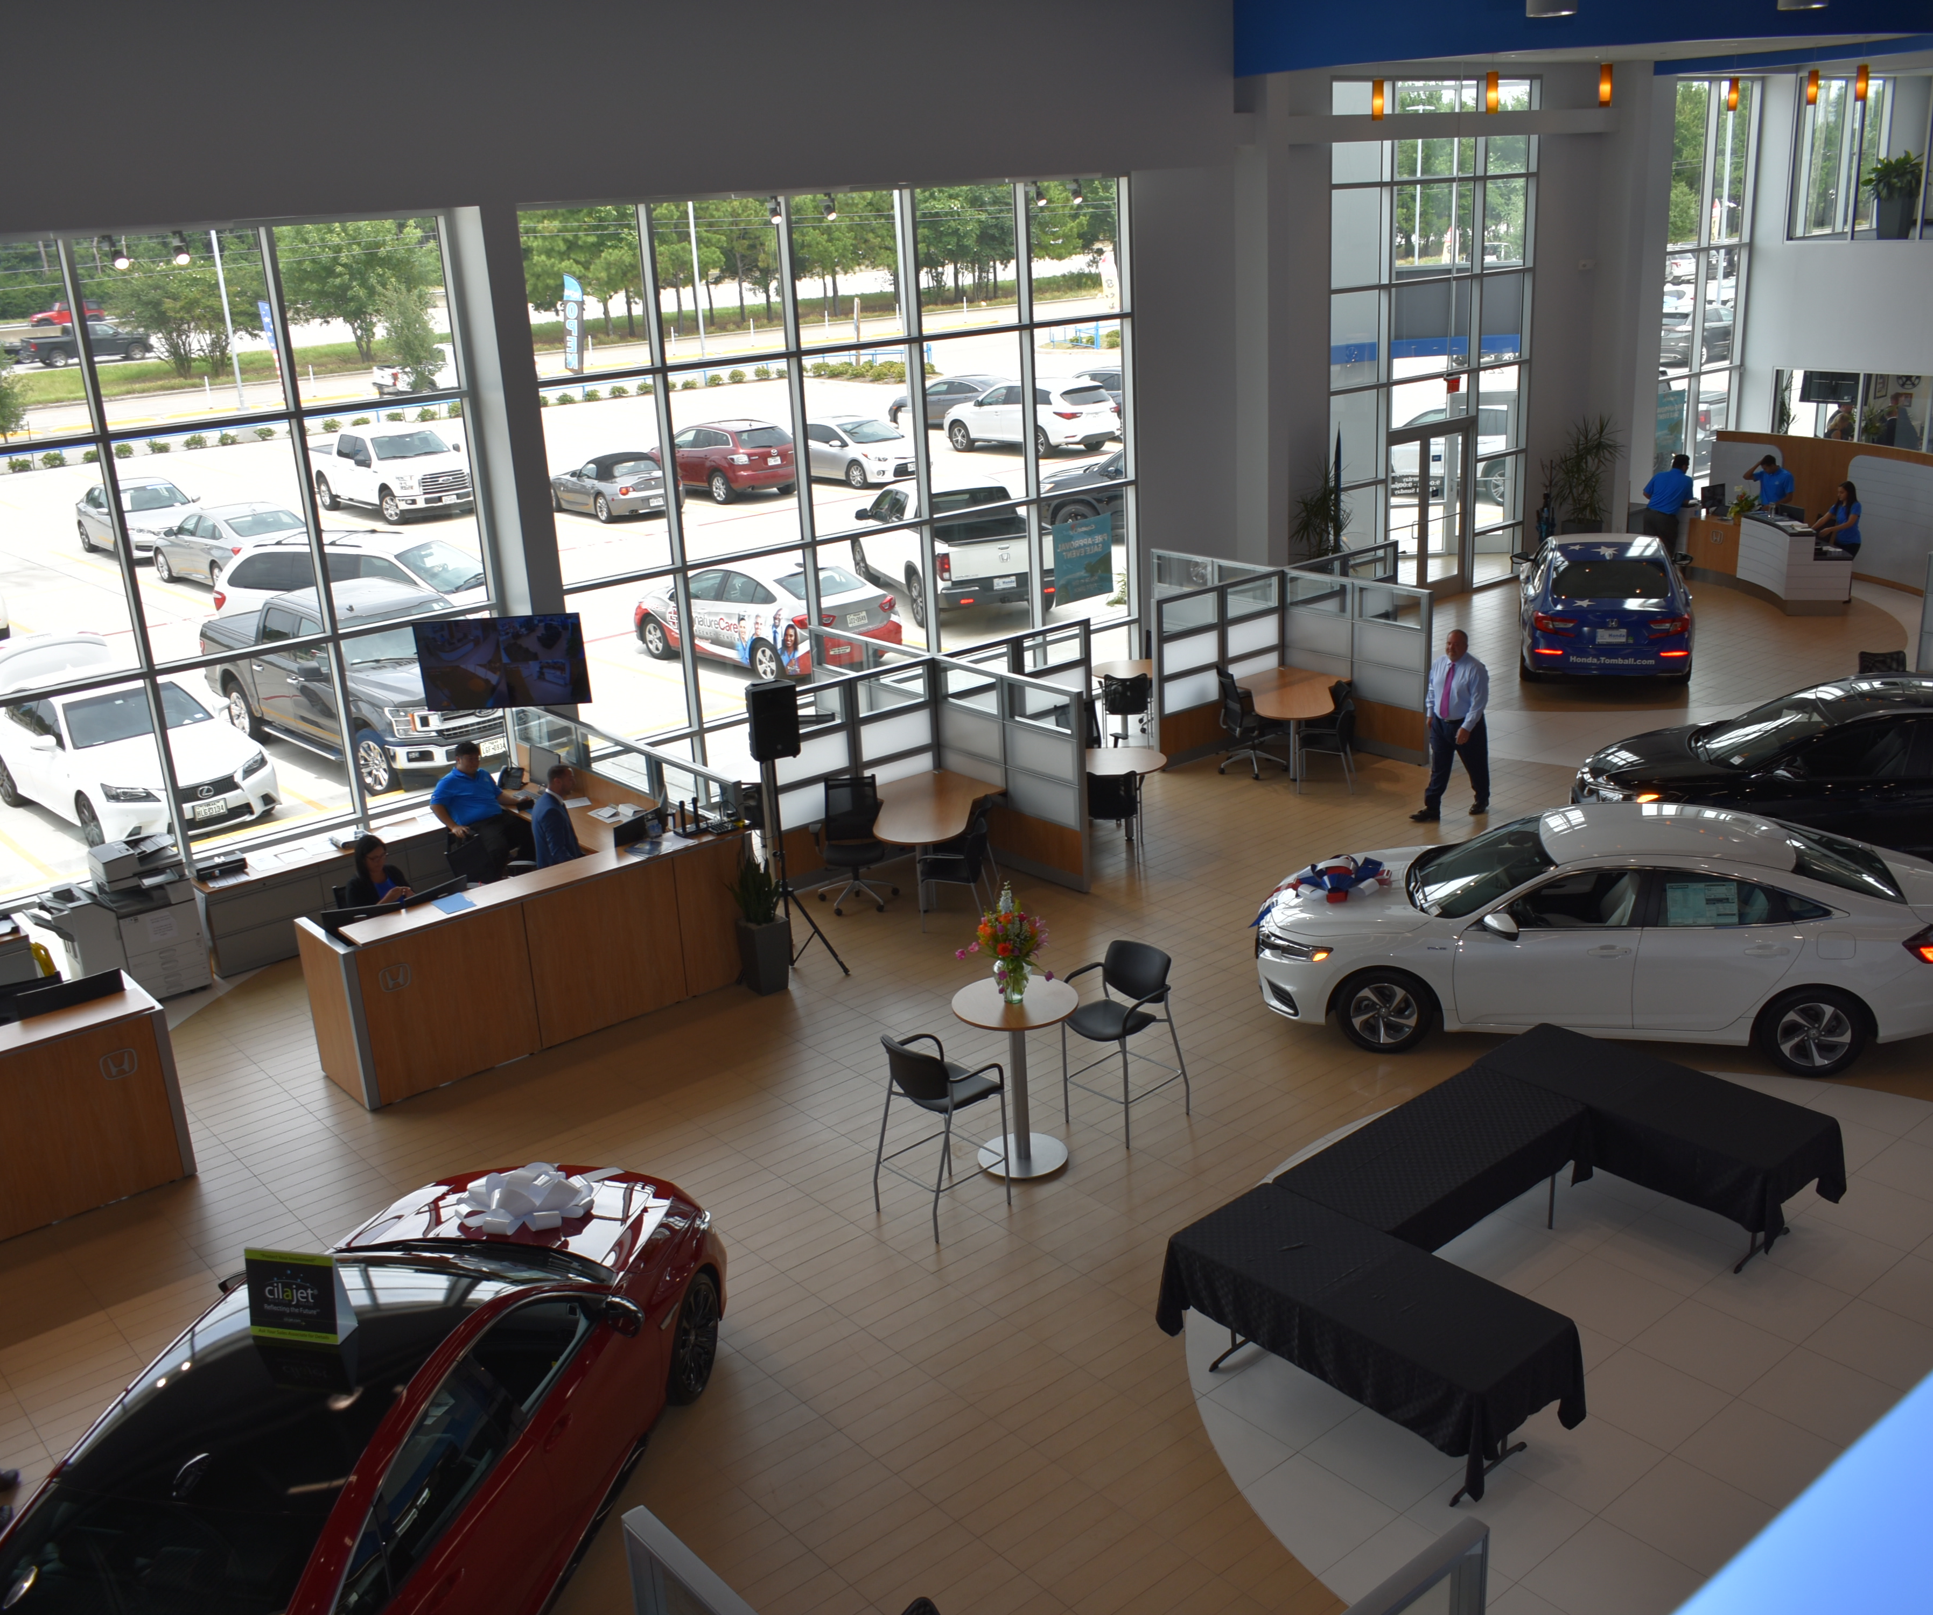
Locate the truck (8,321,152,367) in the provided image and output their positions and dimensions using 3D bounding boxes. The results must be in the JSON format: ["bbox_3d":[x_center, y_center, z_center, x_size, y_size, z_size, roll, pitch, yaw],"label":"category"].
[{"bbox_3d":[-41.858,-22.255,86.900,5.750,1.920,2.000,-18,23,-36],"label":"truck"}]

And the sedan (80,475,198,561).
[{"bbox_3d":[-16.775,-5.947,37.118,1.820,1.450,4.750,-18,24,-37],"label":"sedan"}]

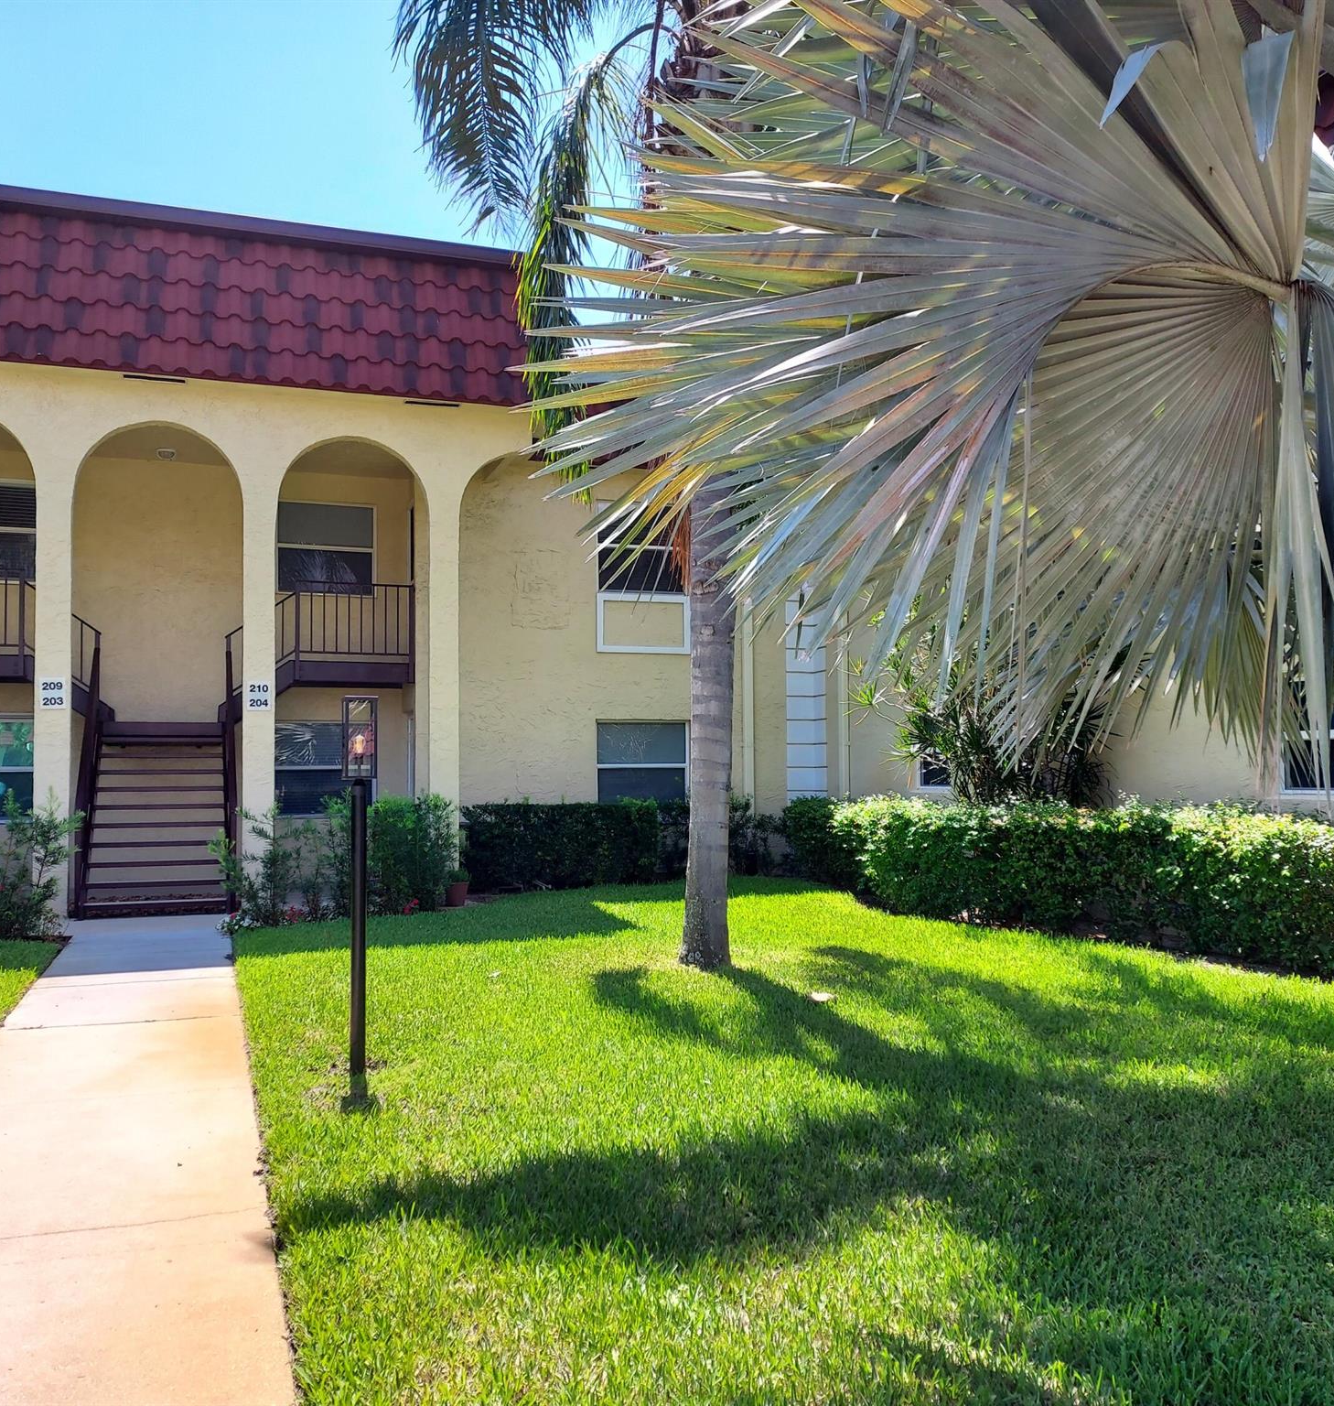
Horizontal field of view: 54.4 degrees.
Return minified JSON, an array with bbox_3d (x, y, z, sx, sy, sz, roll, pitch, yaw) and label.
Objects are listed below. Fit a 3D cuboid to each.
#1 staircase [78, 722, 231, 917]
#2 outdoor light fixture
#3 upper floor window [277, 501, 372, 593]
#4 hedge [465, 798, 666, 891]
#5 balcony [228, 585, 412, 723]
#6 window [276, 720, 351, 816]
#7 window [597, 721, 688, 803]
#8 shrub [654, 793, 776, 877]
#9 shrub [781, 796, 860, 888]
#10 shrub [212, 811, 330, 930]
[{"bbox_3d":[-5.660,1.238,14.548,1.485,2.007,2.686,1,-3,-20],"label":"staircase"},{"bbox_3d":[-1.425,0.902,6.025,0.150,1.868,0.150,1,-2,-20],"label":"outdoor light fixture"},{"bbox_3d":[-4.595,-2.069,17.508,1.362,1.253,0.100,1,-3,-20],"label":"upper floor window"},{"bbox_3d":[-1.412,1.713,15.922,2.540,1.003,0.800,1,-2,-20],"label":"hedge"},{"bbox_3d":[-4.336,-0.603,16.116,2.208,1.631,1.360,1,-2,-20],"label":"balcony"},{"bbox_3d":[-4.571,0.883,17.384,1.362,1.280,0.100,1,-3,-20],"label":"window"},{"bbox_3d":[-0.304,0.829,16.933,1.283,1.200,0.110,1,-2,-20],"label":"window"},{"bbox_3d":[0.558,1.721,16.916,1.663,1.045,0.800,1,-2,-20],"label":"shrub"},{"bbox_3d":[2.019,1.761,17.085,0.950,1.074,0.950,1,-3,-20],"label":"shrub"},{"bbox_3d":[-3.876,1.566,12.818,1.100,1.169,0.900,1,-3,-20],"label":"shrub"}]

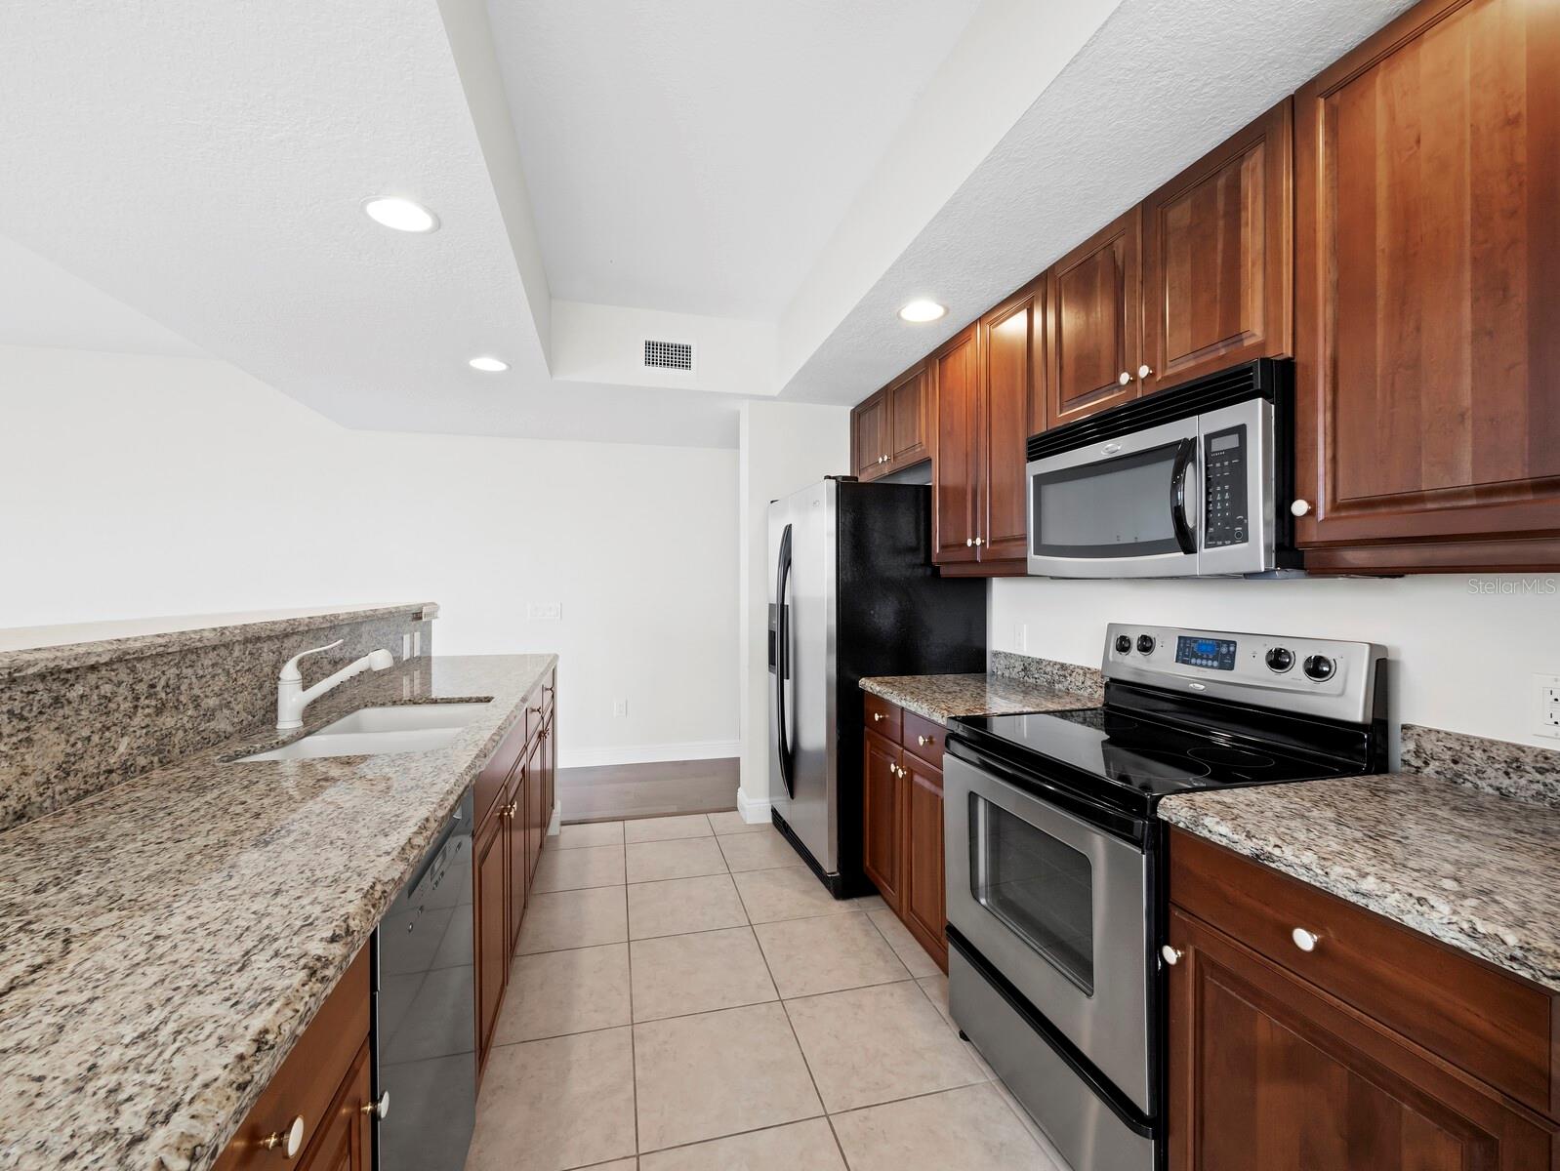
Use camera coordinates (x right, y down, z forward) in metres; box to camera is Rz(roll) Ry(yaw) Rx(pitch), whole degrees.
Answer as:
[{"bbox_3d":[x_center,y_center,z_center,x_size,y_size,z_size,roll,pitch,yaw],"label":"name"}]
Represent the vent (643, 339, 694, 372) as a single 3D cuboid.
[{"bbox_3d":[-0.574,-1.188,3.251,0.265,0.155,0.020,0,0,-14],"label":"vent"}]

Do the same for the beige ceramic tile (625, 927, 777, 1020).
[{"bbox_3d":[-0.276,1.319,2.162,0.455,0.010,0.453,0,0,-15],"label":"beige ceramic tile"}]

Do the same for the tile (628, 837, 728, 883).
[{"bbox_3d":[-0.504,1.319,3.039,0.455,0.010,0.441,0,0,-15],"label":"tile"}]

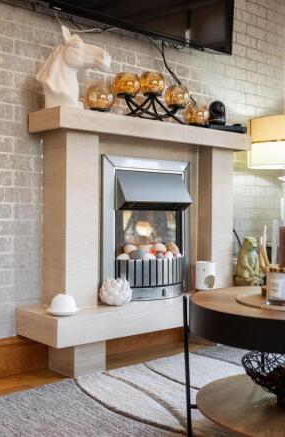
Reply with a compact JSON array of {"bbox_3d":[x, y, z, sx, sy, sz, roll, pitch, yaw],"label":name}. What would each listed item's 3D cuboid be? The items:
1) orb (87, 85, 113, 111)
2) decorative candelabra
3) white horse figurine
[{"bbox_3d":[-0.177,-0.496,2.244,0.110,0.108,0.110,0,1,0],"label":"orb"},{"bbox_3d":[0.044,-0.530,2.434,0.694,0.246,0.155,0,1,-41],"label":"decorative candelabra"},{"bbox_3d":[-0.268,-0.579,2.138,0.275,0.344,0.135,0,1,12],"label":"white horse figurine"}]

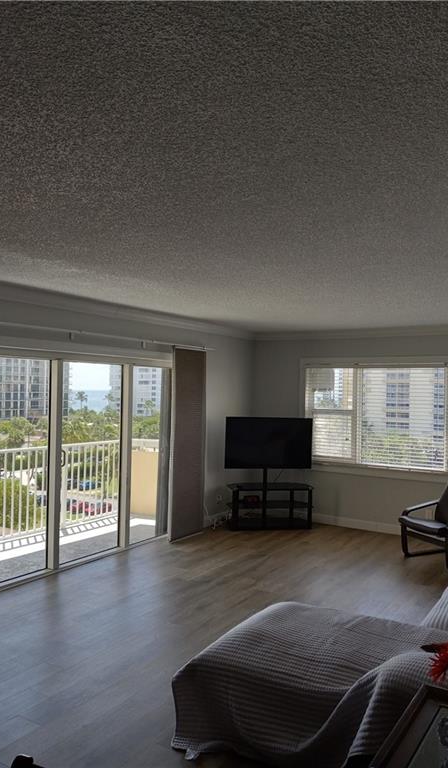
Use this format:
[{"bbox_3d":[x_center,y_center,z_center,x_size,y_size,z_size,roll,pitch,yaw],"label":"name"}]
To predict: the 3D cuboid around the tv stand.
[{"bbox_3d":[0.554,1.515,7.527,1.060,0.530,0.500,1,-1,-9],"label":"tv stand"}]

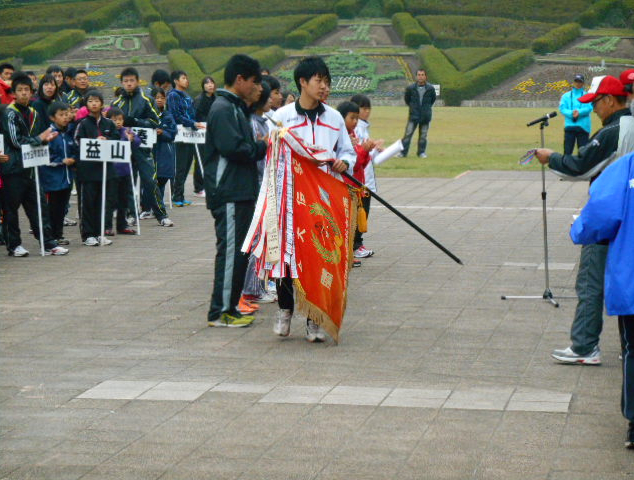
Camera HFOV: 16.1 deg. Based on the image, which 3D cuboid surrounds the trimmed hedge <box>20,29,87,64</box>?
[{"bbox_3d":[-14.365,-10.509,121.500,1.200,2.000,5.000,3,5,33],"label":"trimmed hedge"}]

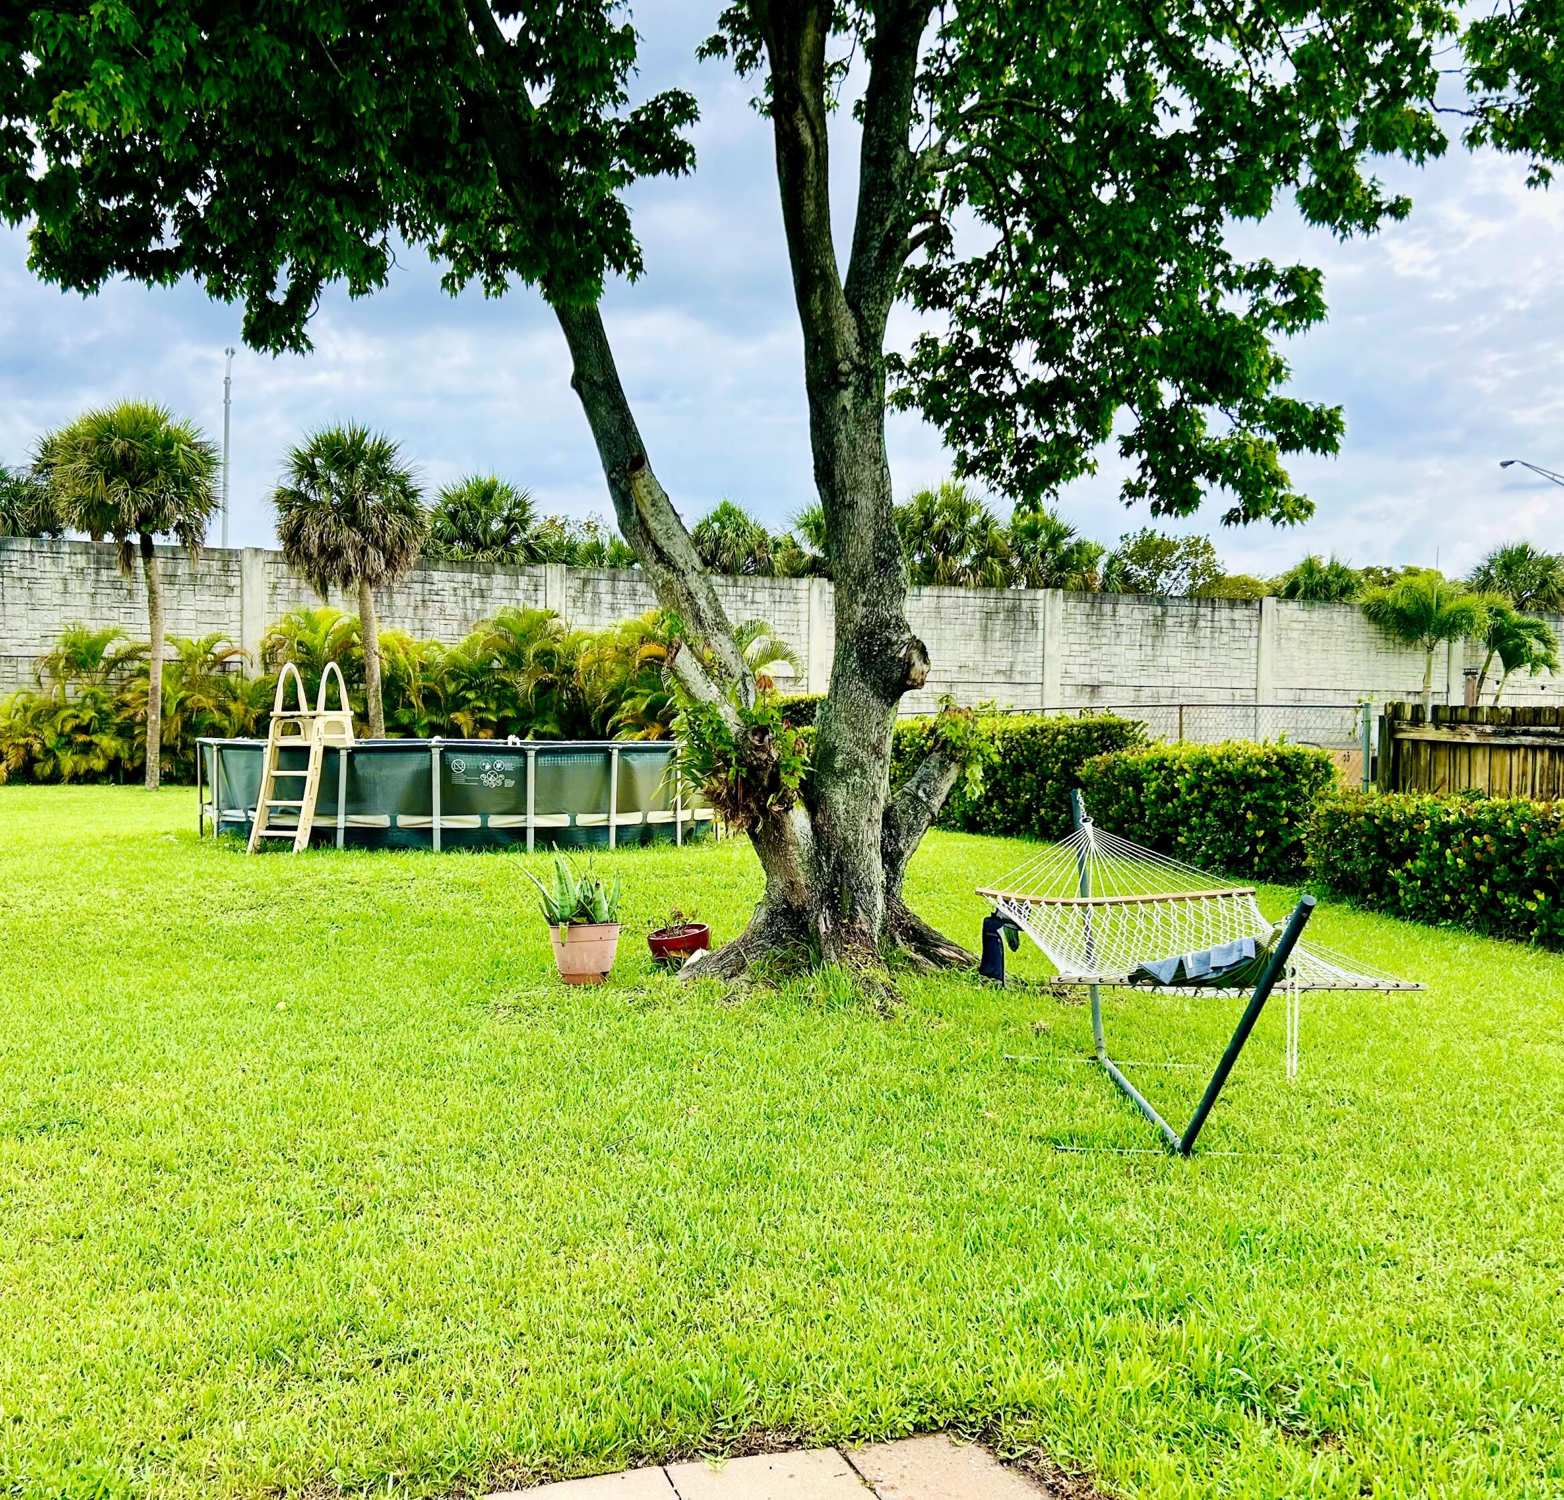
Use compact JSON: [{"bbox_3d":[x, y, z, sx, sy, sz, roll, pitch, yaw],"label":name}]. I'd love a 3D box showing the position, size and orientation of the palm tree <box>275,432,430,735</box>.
[{"bbox_3d":[-7.550,-2.476,26.300,2.700,6.400,2.700,0,1,-19],"label":"palm tree"}]

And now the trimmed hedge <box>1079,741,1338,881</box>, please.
[{"bbox_3d":[4.645,0.589,16.809,1.150,1.420,3.400,0,1,-19],"label":"trimmed hedge"}]

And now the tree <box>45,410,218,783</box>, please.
[{"bbox_3d":[-12.997,-3.075,30.000,3.450,7.736,3.400,1,1,0],"label":"tree"}]

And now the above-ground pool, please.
[{"bbox_3d":[-4.124,0.537,20.009,6.800,1.280,6.800,0,1,0],"label":"above-ground pool"}]

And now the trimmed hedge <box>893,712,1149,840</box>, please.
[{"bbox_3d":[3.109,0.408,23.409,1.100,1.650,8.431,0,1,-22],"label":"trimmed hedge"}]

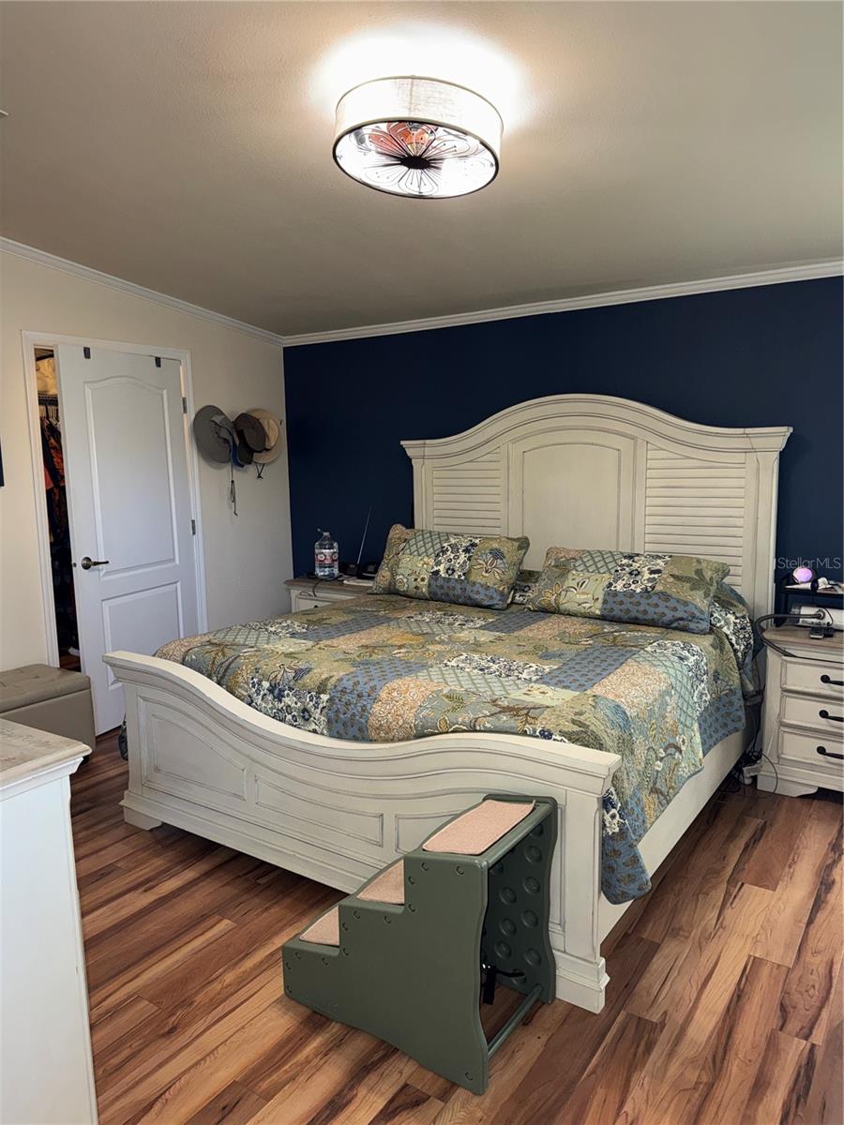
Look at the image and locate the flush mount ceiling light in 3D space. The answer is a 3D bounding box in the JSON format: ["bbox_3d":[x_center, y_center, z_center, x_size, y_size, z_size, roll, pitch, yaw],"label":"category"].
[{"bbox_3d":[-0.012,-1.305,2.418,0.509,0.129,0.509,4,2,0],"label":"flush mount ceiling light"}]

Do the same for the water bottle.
[{"bbox_3d":[-0.612,-0.058,4.955,0.148,0.310,0.148,-1,8,0],"label":"water bottle"}]

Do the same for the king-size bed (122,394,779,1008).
[{"bbox_3d":[0.208,0.122,3.360,2.157,1.759,2.166,4,9,34],"label":"king-size bed"}]

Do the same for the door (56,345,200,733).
[{"bbox_3d":[-1.602,-0.131,4.383,0.040,2.031,0.814,3,9,28],"label":"door"}]

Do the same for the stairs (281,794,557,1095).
[{"bbox_3d":[-0.015,0.894,2.073,0.652,0.583,0.371,4,9,34],"label":"stairs"}]

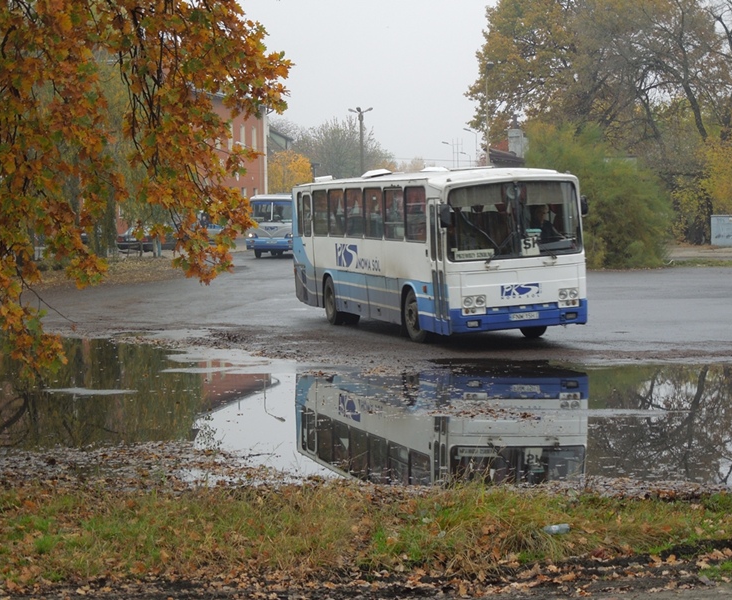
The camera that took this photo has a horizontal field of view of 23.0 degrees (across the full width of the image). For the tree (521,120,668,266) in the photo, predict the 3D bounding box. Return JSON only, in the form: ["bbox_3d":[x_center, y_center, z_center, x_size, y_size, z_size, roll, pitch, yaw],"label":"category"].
[{"bbox_3d":[9.600,-4.340,74.700,6.100,6.000,5.700,0,3,0],"label":"tree"}]

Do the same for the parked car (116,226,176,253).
[{"bbox_3d":[-11.400,-3.300,96.000,1.740,1.420,4.450,1,3,20],"label":"parked car"}]

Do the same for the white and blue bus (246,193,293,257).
[{"bbox_3d":[-3.970,-3.810,92.200,2.500,3.060,10.500,0,3,6],"label":"white and blue bus"}]

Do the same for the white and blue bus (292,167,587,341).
[{"bbox_3d":[1.048,-0.994,36.153,2.520,3.120,11.200,-4,4,-16],"label":"white and blue bus"}]

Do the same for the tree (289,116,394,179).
[{"bbox_3d":[-2.850,-14.850,210.000,12.300,13.050,11.500,0,3,0],"label":"tree"}]

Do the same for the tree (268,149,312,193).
[{"bbox_3d":[-7.200,-10.150,168.000,4.700,7.950,4.700,0,3,0],"label":"tree"}]

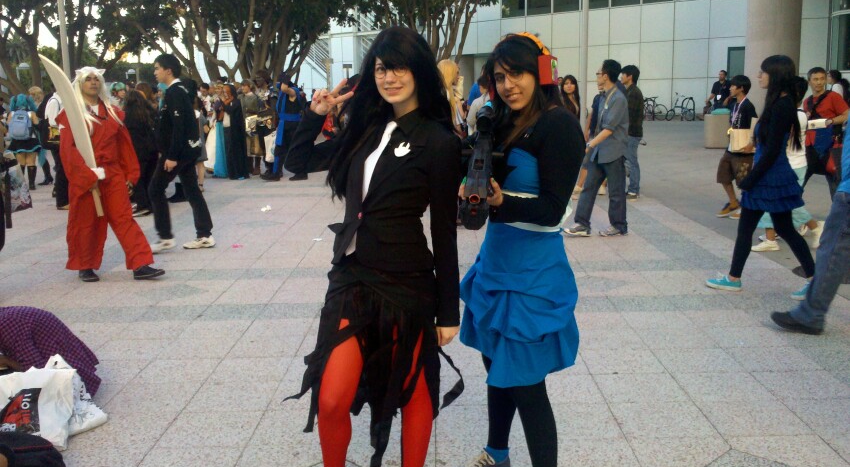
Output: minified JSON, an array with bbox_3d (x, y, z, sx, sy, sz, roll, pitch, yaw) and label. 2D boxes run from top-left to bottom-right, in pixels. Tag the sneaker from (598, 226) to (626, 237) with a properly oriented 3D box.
[{"bbox_3d":[1.850,-0.029,7.220,0.280,0.100,0.105,-1,10,3],"label":"sneaker"}]

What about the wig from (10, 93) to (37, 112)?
[{"bbox_3d":[-6.654,-2.166,12.200,0.380,0.330,0.270,-6,12,-21],"label":"wig"}]

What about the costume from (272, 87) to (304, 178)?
[{"bbox_3d":[-2.384,-1.804,12.850,0.400,1.520,0.460,-7,12,-26],"label":"costume"}]

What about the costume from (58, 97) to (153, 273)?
[{"bbox_3d":[-2.598,-0.383,6.000,0.620,1.360,0.470,-12,14,-43],"label":"costume"}]

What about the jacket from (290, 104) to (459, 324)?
[{"bbox_3d":[-0.154,-0.077,2.420,0.480,0.680,0.300,5,13,29],"label":"jacket"}]

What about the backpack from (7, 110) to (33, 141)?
[{"bbox_3d":[-6.662,-1.776,12.100,0.340,0.470,0.200,-7,12,-28],"label":"backpack"}]

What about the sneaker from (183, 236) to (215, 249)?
[{"bbox_3d":[-2.240,0.088,7.280,0.300,0.115,0.105,-4,11,-10],"label":"sneaker"}]

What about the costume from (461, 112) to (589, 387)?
[{"bbox_3d":[0.327,0.027,2.470,0.420,0.890,0.410,4,12,31],"label":"costume"}]

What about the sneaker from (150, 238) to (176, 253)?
[{"bbox_3d":[-2.561,0.118,7.150,0.290,0.120,0.110,-6,12,-21],"label":"sneaker"}]

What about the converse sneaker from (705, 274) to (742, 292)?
[{"bbox_3d":[2.174,0.363,5.360,0.265,0.110,0.100,7,14,37],"label":"converse sneaker"}]

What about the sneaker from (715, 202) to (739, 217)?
[{"bbox_3d":[3.345,-0.259,8.120,0.260,0.115,0.100,-14,11,-4],"label":"sneaker"}]

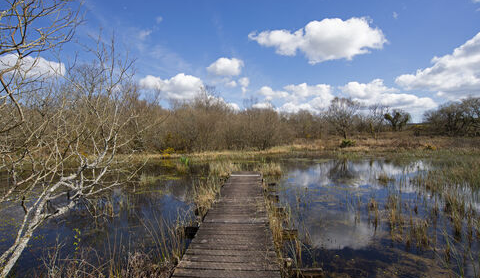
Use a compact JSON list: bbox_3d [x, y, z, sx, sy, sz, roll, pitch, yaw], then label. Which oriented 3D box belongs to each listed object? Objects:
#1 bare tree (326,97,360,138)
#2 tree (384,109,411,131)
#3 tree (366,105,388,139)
[{"bbox_3d":[25.010,-4.890,58.000,8.220,10.270,7.810,0,1,0],"label":"bare tree"},{"bbox_3d":[52.500,-6.080,80.000,8.670,7.500,8.230,0,1,0],"label":"tree"},{"bbox_3d":[28.070,-3.470,49.000,4.490,7.550,4.270,0,1,0],"label":"tree"}]

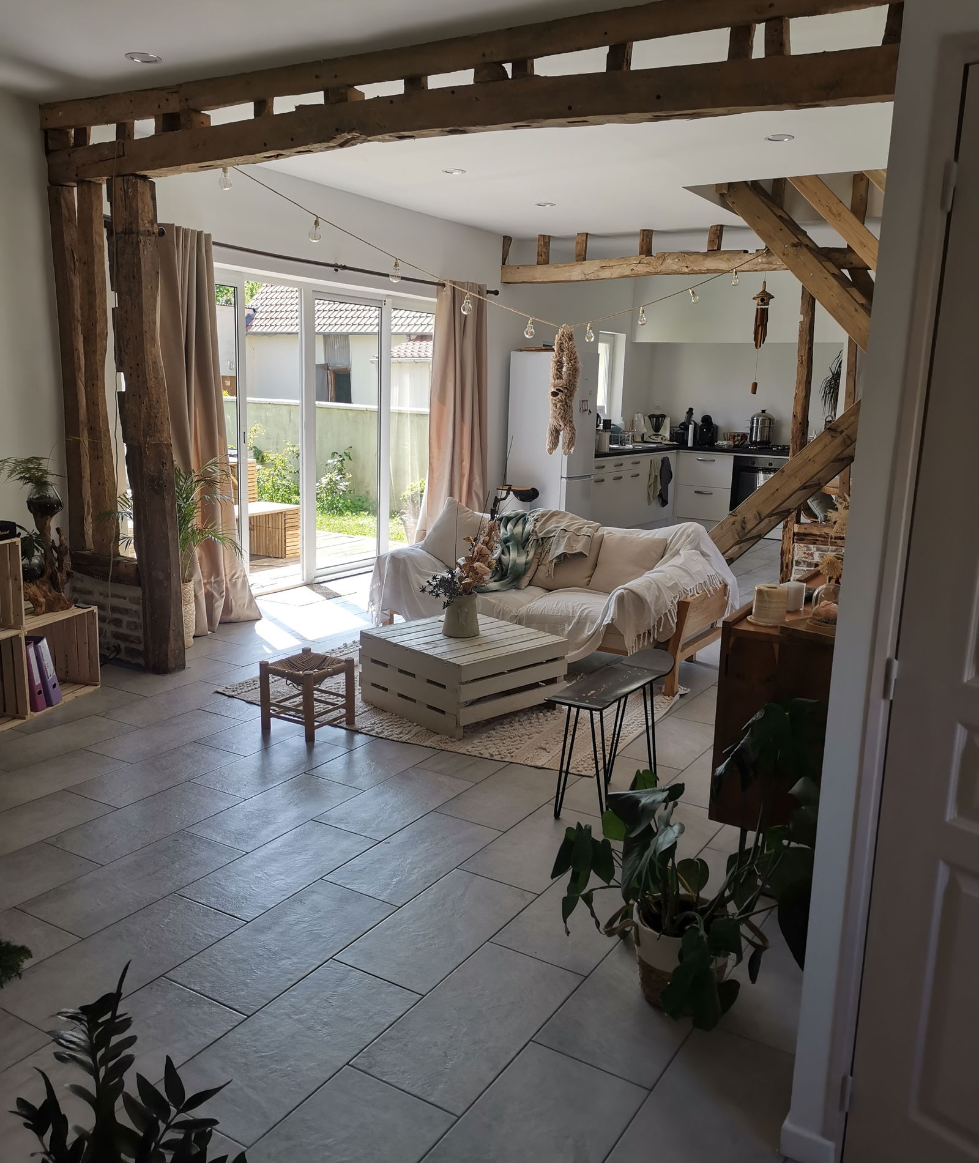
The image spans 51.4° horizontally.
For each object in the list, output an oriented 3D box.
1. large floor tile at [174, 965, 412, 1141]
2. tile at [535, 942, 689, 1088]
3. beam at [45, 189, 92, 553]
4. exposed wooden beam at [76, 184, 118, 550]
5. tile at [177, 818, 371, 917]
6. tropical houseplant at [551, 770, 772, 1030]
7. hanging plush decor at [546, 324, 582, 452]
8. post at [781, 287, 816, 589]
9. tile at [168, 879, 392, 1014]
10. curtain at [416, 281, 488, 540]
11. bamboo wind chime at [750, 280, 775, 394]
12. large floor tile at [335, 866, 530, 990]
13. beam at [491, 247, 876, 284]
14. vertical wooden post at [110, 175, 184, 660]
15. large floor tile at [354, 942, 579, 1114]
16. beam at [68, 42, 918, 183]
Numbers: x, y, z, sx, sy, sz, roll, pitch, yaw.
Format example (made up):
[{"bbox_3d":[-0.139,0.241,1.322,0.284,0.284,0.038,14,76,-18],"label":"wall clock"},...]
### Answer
[{"bbox_3d":[-0.457,1.088,2.401,0.304,0.010,0.616,8,13,30],"label":"large floor tile"},{"bbox_3d":[0.393,1.070,2.612,0.304,0.010,0.616,8,13,30],"label":"tile"},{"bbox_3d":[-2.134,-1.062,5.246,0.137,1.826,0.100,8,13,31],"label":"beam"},{"bbox_3d":[-1.946,-1.037,5.071,0.125,1.785,0.075,9,13,30],"label":"exposed wooden beam"},{"bbox_3d":[-0.633,0.885,3.146,0.300,0.010,0.600,9,13,30],"label":"tile"},{"bbox_3d":[0.429,0.778,2.522,0.530,0.550,0.450,2,12,0],"label":"tropical houseplant"},{"bbox_3d":[0.456,-1.184,6.240,0.180,0.770,0.190,-9,16,-43],"label":"hanging plush decor"},{"bbox_3d":[2.378,-1.167,7.829,0.110,2.370,0.110,9,13,30],"label":"post"},{"bbox_3d":[-0.544,0.977,2.766,0.300,0.010,0.600,9,13,31],"label":"tile"},{"bbox_3d":[-0.275,-1.245,8.153,0.230,2.250,0.930,9,13,31],"label":"curtain"},{"bbox_3d":[2.027,-1.815,7.566,0.180,0.860,0.170,5,12,14],"label":"bamboo wind chime"},{"bbox_3d":[-0.133,0.976,2.876,0.300,0.010,0.600,8,13,31],"label":"large floor tile"},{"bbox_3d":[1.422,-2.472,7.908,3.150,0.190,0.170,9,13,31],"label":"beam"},{"bbox_3d":[-1.704,-0.733,5.111,0.200,2.420,0.135,7,14,29],"label":"vertical wooden post"},{"bbox_3d":[-0.033,1.057,2.464,0.300,0.010,0.600,9,13,31],"label":"large floor tile"},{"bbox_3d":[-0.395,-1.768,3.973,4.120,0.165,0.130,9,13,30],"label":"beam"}]

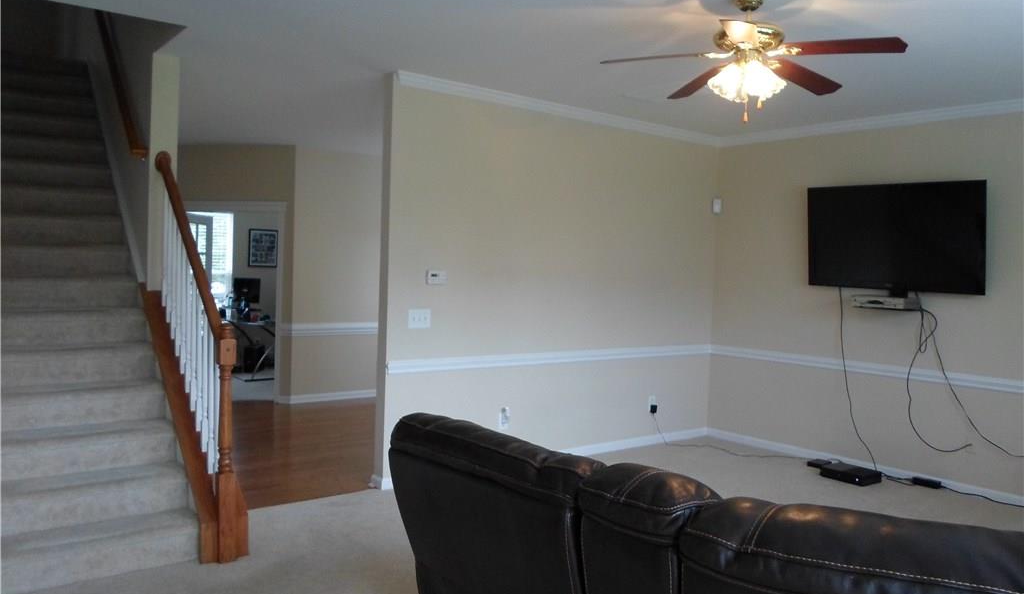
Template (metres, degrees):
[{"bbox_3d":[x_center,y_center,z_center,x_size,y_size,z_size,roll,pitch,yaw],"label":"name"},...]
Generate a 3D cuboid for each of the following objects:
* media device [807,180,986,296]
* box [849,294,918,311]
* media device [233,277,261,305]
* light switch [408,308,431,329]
[{"bbox_3d":[2.820,-0.441,5.500,0.080,0.770,1.250,-9,9,-39],"label":"media device"},{"bbox_3d":[2.740,0.046,5.420,0.260,0.085,0.375,0,3,-40],"label":"box"},{"bbox_3d":[-3.469,-0.079,9.700,0.480,0.340,0.090,3,3,34],"label":"media device"},{"bbox_3d":[-0.617,0.146,4.940,0.165,0.120,0.015,0,3,-37],"label":"light switch"}]

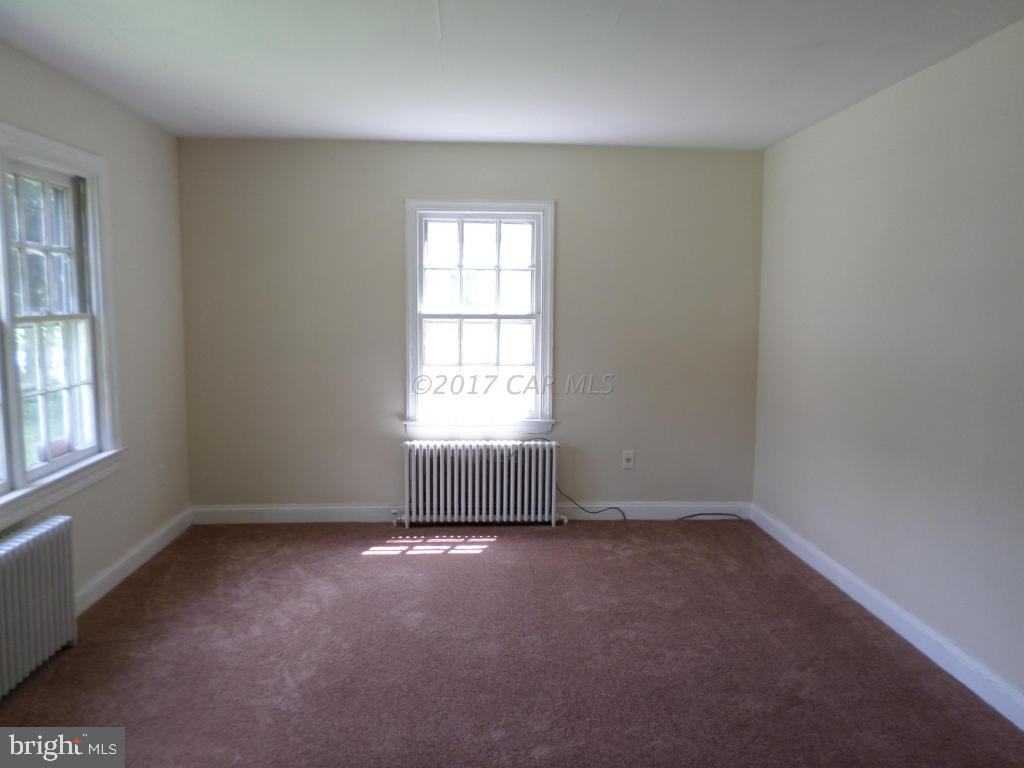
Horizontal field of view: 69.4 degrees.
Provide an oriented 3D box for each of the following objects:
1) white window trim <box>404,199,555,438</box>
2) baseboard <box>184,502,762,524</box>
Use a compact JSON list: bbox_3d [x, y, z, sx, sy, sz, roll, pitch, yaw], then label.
[{"bbox_3d":[-0.202,-0.406,4.705,0.953,1.491,0.090,0,6,-4],"label":"white window trim"},{"bbox_3d":[-0.224,0.843,4.850,3.660,0.124,0.020,0,6,-3],"label":"baseboard"}]

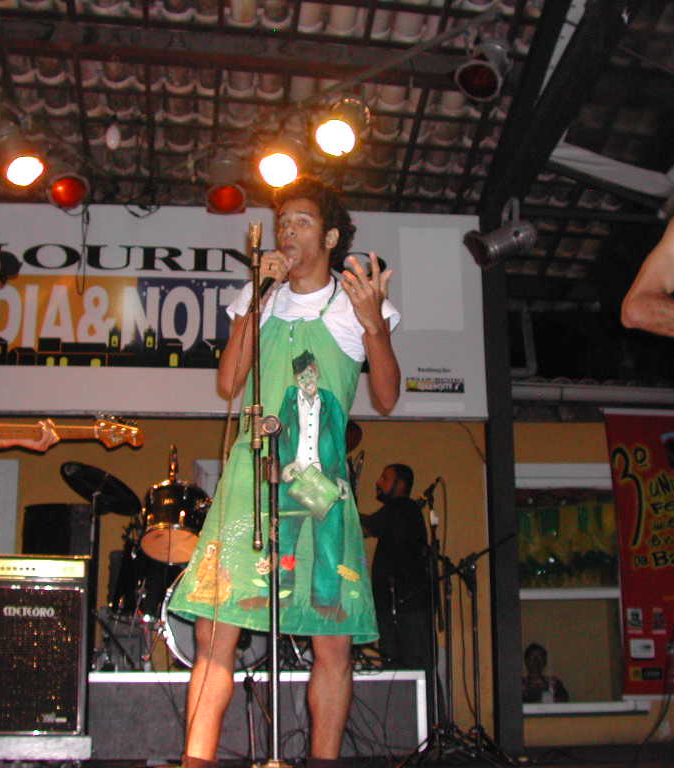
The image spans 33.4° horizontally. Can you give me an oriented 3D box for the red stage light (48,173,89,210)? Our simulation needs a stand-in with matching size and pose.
[{"bbox_3d":[-1.353,-1.028,5.598,0.205,0.320,0.215,6,-60,-24],"label":"red stage light"}]

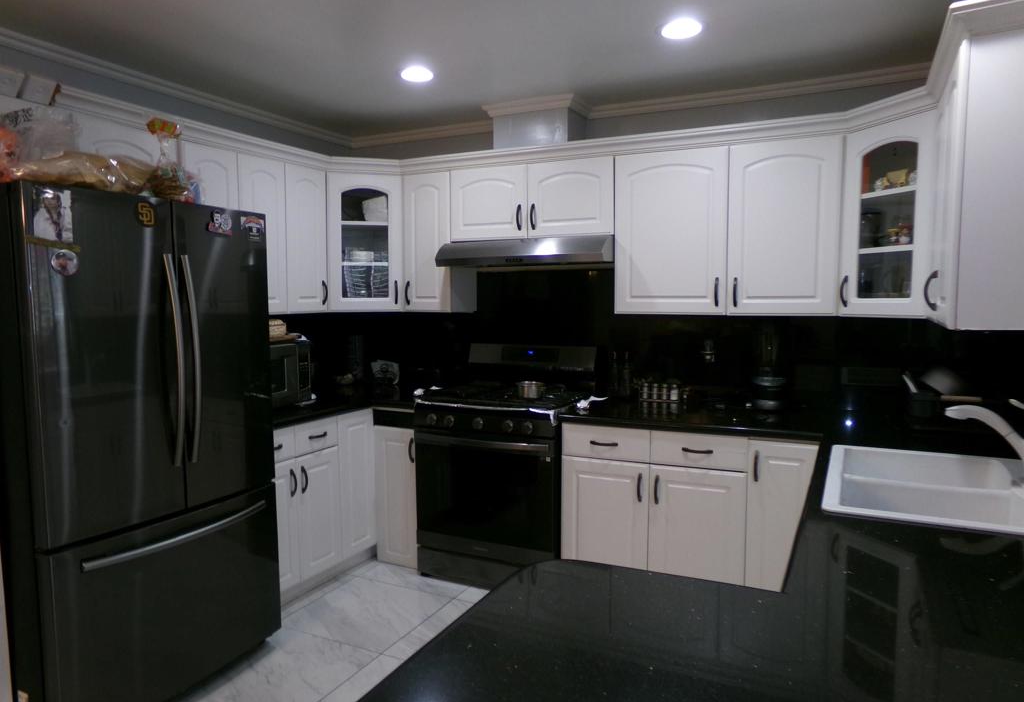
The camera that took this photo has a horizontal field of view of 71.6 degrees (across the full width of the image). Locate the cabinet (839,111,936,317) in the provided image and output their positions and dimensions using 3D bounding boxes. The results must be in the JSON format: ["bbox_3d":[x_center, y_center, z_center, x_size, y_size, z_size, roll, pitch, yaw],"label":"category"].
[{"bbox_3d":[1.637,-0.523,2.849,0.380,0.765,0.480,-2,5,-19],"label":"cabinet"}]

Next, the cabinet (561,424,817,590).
[{"bbox_3d":[0.865,0.749,3.374,1.101,0.838,0.618,2,5,26],"label":"cabinet"}]

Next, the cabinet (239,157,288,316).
[{"bbox_3d":[-1.346,-0.565,3.528,0.311,0.760,0.297,2,5,26],"label":"cabinet"}]

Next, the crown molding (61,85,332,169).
[{"bbox_3d":[-1.304,-0.954,3.184,0.060,0.066,1.530,2,5,26],"label":"crown molding"}]

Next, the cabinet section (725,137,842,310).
[{"bbox_3d":[1.263,-0.550,3.289,0.459,0.762,0.330,2,5,25],"label":"cabinet section"}]

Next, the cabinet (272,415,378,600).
[{"bbox_3d":[-1.188,0.739,3.592,0.621,0.838,0.798,2,5,26],"label":"cabinet"}]

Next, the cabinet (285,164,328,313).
[{"bbox_3d":[-1.195,-0.580,3.766,0.320,0.759,0.307,2,5,26],"label":"cabinet"}]

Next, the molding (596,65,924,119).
[{"bbox_3d":[1.192,-1.223,3.348,1.795,0.049,0.055,2,5,26],"label":"molding"}]

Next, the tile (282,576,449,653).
[{"bbox_3d":[-0.679,1.211,3.295,0.618,0.012,0.597,2,5,26],"label":"tile"}]

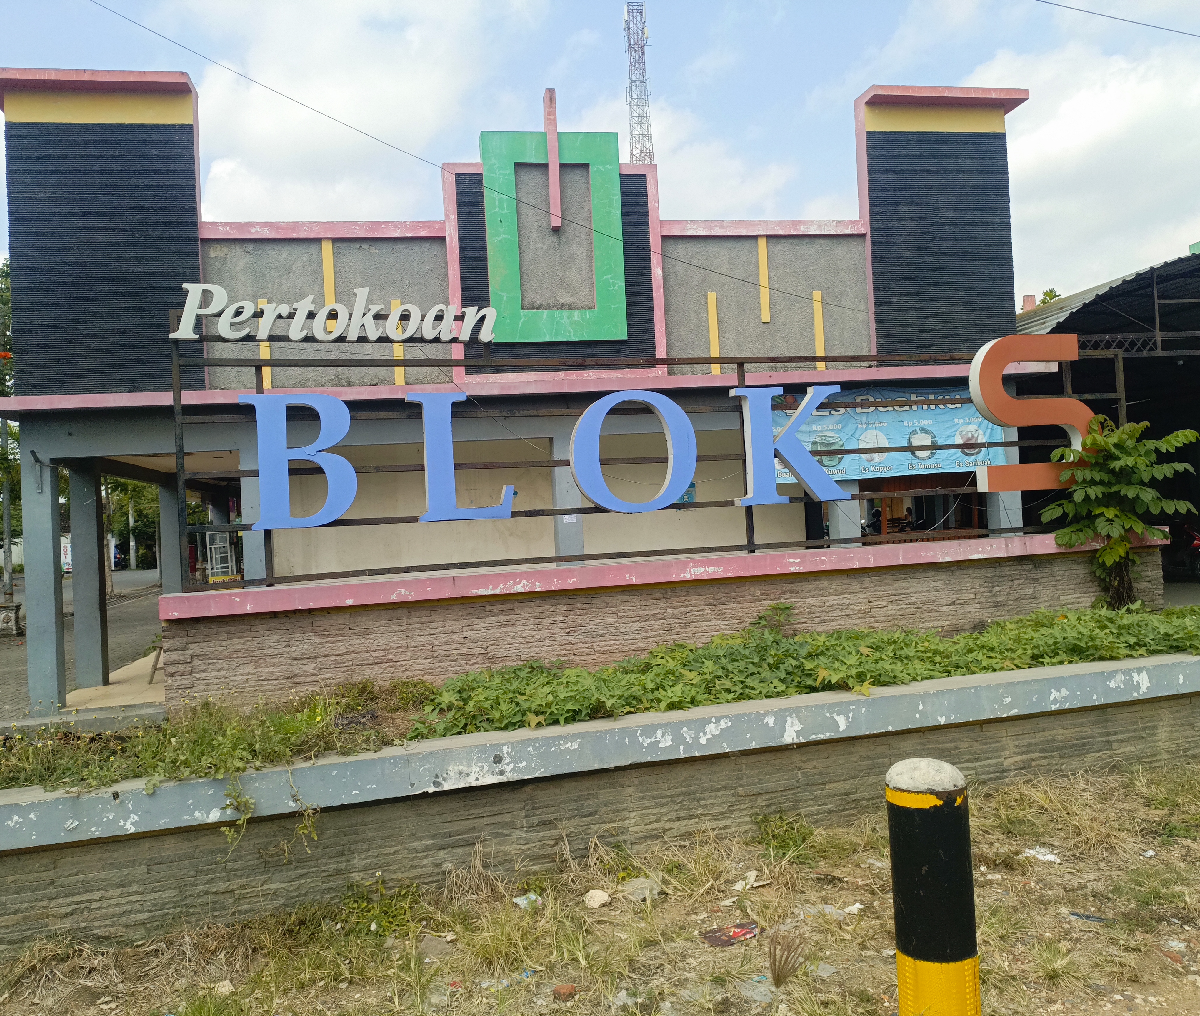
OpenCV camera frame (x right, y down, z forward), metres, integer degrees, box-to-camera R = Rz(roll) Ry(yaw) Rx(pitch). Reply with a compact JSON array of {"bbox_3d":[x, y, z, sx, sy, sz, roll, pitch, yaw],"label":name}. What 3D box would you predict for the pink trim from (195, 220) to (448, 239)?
[{"bbox_3d":[-2.779,-2.800,9.944,2.371,0.178,0.180,-3,-1,-9],"label":"pink trim"}]

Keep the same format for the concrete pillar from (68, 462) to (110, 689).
[{"bbox_3d":[-6.178,0.855,11.855,0.285,2.588,0.275,-3,-1,-10],"label":"concrete pillar"}]

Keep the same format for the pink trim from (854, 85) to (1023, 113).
[{"bbox_3d":[3.781,-4.520,10.838,1.784,0.108,0.410,-3,-1,-9],"label":"pink trim"}]

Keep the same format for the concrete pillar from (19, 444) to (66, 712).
[{"bbox_3d":[-5.326,0.741,9.390,0.268,2.430,0.230,-3,-1,-9],"label":"concrete pillar"}]

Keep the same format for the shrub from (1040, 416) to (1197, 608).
[{"bbox_3d":[5.803,0.093,10.909,1.580,2.200,1.350,-3,-1,-10],"label":"shrub"}]

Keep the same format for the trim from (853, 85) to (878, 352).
[{"bbox_3d":[3.235,-3.283,11.816,0.120,3.243,0.300,-3,-1,-10],"label":"trim"}]

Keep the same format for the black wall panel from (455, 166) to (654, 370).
[{"bbox_3d":[-0.452,-2.417,10.124,1.977,2.046,0.160,-3,-1,-9],"label":"black wall panel"}]

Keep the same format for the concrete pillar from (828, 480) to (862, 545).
[{"bbox_3d":[2.699,0.361,10.666,0.250,2.430,0.260,-3,-1,-9],"label":"concrete pillar"}]

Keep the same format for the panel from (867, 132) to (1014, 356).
[{"bbox_3d":[4.122,-3.134,11.913,1.842,2.845,0.180,-3,-1,-10],"label":"panel"}]

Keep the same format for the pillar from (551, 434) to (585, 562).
[{"bbox_3d":[-0.334,0.488,11.152,0.285,2.588,0.285,-3,-1,-10],"label":"pillar"}]

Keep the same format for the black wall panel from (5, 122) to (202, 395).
[{"bbox_3d":[-4.762,-2.371,9.492,1.715,2.664,0.160,-3,-1,-9],"label":"black wall panel"}]

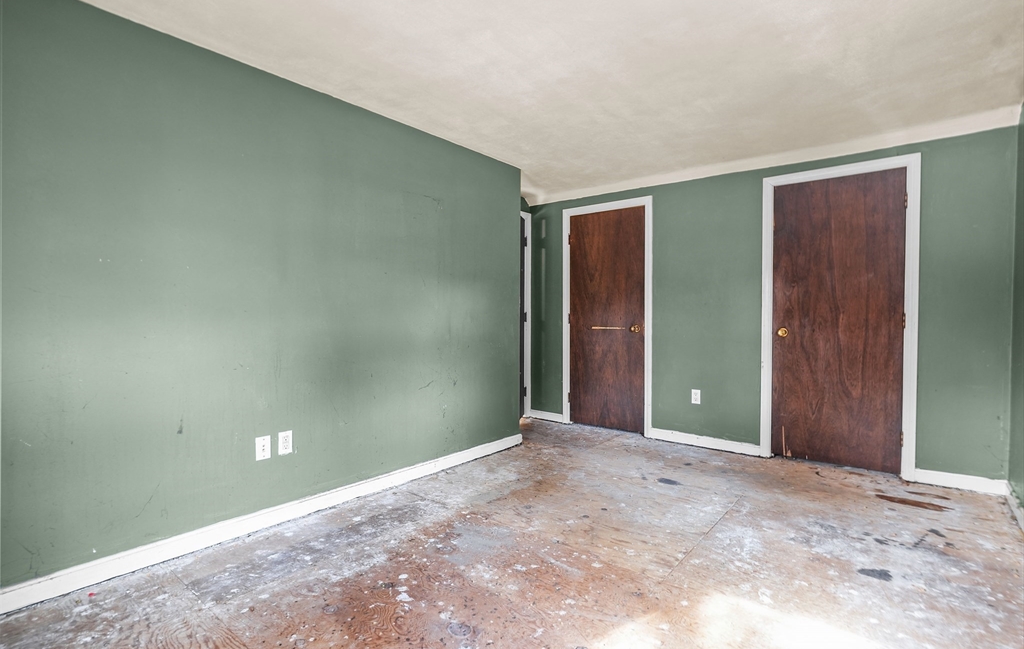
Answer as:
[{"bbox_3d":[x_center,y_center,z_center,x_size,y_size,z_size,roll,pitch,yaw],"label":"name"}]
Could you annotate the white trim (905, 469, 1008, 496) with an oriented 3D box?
[{"bbox_3d":[2.754,0.971,2.978,0.419,0.089,0.020,1,1,39],"label":"white trim"}]

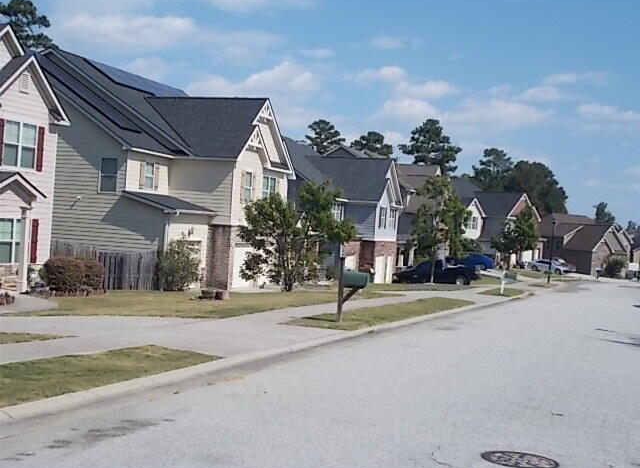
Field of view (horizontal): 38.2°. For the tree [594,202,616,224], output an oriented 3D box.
[{"bbox_3d":[55.196,0.354,179.981,4.800,13.000,4.800,3,0,18],"label":"tree"}]

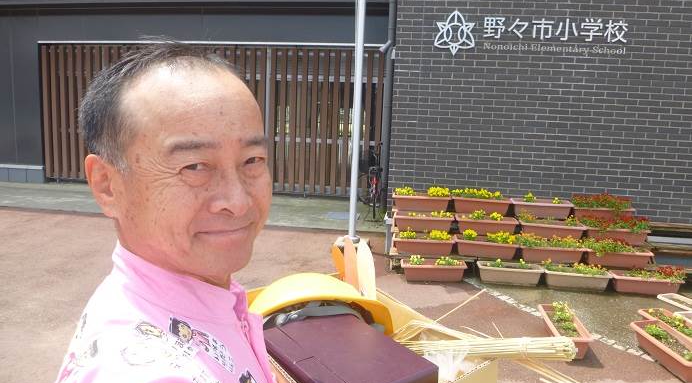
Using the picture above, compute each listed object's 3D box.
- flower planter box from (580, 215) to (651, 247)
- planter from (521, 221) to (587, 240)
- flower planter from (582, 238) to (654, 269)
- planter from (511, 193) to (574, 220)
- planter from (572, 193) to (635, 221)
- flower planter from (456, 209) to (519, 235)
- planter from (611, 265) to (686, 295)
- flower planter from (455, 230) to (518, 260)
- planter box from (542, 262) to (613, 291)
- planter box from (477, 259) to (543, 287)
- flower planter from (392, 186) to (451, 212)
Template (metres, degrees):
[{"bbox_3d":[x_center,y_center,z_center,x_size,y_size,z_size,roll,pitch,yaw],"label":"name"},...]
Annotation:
[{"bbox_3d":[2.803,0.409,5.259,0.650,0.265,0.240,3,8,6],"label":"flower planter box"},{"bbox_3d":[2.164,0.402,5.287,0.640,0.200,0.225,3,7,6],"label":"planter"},{"bbox_3d":[2.786,0.638,5.171,0.650,0.260,0.220,3,6,7],"label":"flower planter"},{"bbox_3d":[2.176,0.195,5.576,0.650,0.175,0.240,3,8,9],"label":"planter"},{"bbox_3d":[2.799,0.187,5.492,0.650,0.300,0.220,3,6,4],"label":"planter"},{"bbox_3d":[1.502,0.357,5.357,0.640,0.220,0.225,3,7,6],"label":"flower planter"},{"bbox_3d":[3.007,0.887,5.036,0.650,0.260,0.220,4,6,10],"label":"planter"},{"bbox_3d":[1.489,0.596,5.306,0.650,0.175,0.240,3,8,9],"label":"flower planter"},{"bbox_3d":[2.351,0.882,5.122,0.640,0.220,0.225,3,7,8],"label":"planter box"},{"bbox_3d":[1.703,0.861,5.215,0.650,0.175,0.240,3,8,9],"label":"planter box"},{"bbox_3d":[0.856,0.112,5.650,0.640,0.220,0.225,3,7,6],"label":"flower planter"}]

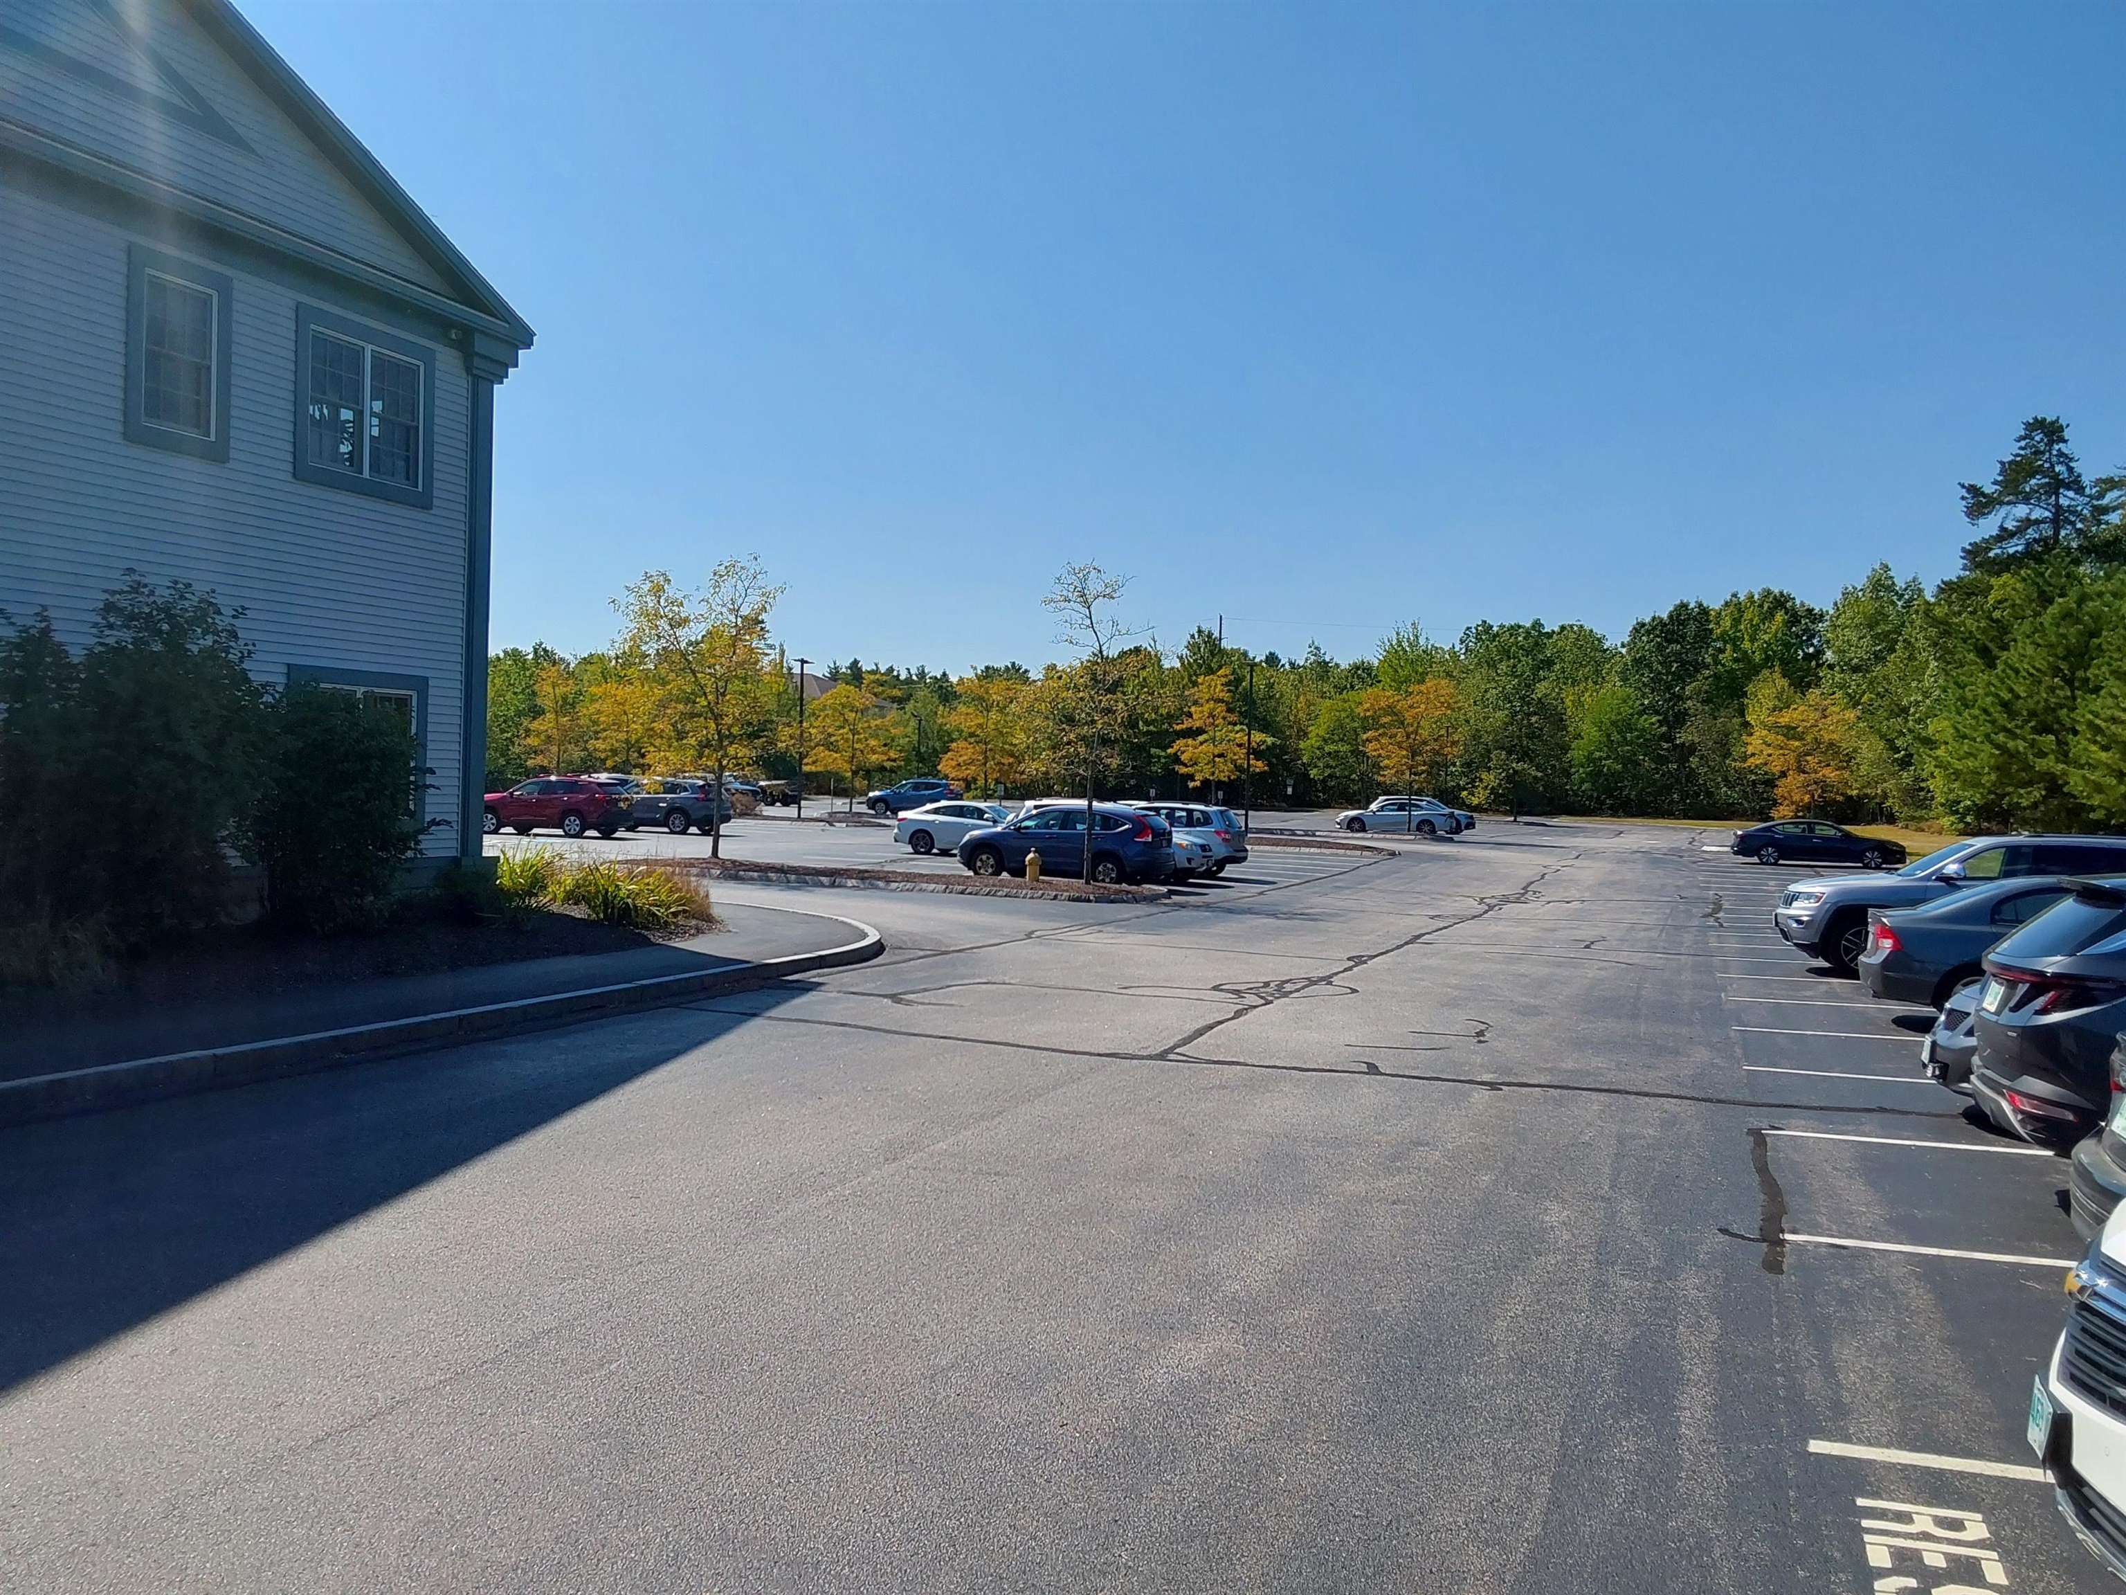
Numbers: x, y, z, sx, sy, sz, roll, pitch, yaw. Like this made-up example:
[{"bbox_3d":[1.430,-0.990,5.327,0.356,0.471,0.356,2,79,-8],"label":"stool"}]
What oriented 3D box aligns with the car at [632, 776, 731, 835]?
[{"bbox_3d":[-12.058,0.251,50.959,4.600,1.690,1.855,2,1,20],"label":"car"}]

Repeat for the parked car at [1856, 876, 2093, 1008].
[{"bbox_3d":[9.775,1.479,15.850,4.500,1.435,1.750,2,1,19],"label":"parked car"}]

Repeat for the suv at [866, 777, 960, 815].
[{"bbox_3d":[-6.707,0.011,78.799,4.660,1.700,1.840,2,1,20],"label":"suv"}]

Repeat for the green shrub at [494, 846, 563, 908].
[{"bbox_3d":[-6.593,0.993,21.200,0.850,0.780,0.850,2,1,20],"label":"green shrub"}]

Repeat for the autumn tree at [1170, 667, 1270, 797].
[{"bbox_3d":[6.183,-2.062,68.732,3.985,6.300,3.985,2,1,20],"label":"autumn tree"}]

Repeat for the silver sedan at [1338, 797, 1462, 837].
[{"bbox_3d":[14.205,0.866,72.762,4.850,1.450,1.830,2,1,19],"label":"silver sedan"}]

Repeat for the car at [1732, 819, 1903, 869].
[{"bbox_3d":[22.945,1.390,52.369,4.900,1.440,1.850,2,1,19],"label":"car"}]

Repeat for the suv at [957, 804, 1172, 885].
[{"bbox_3d":[0.017,0.912,36.122,4.530,1.660,1.820,2,1,19],"label":"suv"}]

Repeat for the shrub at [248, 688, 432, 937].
[{"bbox_3d":[-7.420,0.111,17.600,1.900,2.550,1.920,2,1,20],"label":"shrub"}]

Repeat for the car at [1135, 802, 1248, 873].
[{"bbox_3d":[1.983,0.929,40.490,4.560,1.690,1.790,2,1,19],"label":"car"}]

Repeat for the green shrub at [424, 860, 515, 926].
[{"bbox_3d":[-7.138,1.099,20.696,1.000,0.740,1.000,2,1,19],"label":"green shrub"}]

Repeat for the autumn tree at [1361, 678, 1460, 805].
[{"bbox_3d":[13.508,-1.614,66.537,3.857,5.963,3.857,2,1,20],"label":"autumn tree"}]

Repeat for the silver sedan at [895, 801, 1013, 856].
[{"bbox_3d":[-2.018,0.775,44.210,4.800,1.460,1.840,2,1,20],"label":"silver sedan"}]

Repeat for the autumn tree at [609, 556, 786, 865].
[{"bbox_3d":[-7.482,-1.899,35.965,3.300,6.300,3.300,1,1,0],"label":"autumn tree"}]

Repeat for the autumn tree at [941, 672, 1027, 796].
[{"bbox_3d":[-3.214,-2.280,72.307,3.633,5.987,3.633,1,1,0],"label":"autumn tree"}]

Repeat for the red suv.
[{"bbox_3d":[-13.836,0.199,46.464,4.600,1.690,1.855,2,1,20],"label":"red suv"}]

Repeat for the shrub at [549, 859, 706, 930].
[{"bbox_3d":[-5.329,1.159,21.296,1.750,0.740,1.300,2,1,19],"label":"shrub"}]

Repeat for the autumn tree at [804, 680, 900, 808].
[{"bbox_3d":[-10.344,-2.390,85.966,4.500,6.250,4.500,1,1,0],"label":"autumn tree"}]

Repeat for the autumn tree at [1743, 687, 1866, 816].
[{"bbox_3d":[41.524,-2.135,95.596,6.835,8.013,6.835,2,1,20],"label":"autumn tree"}]

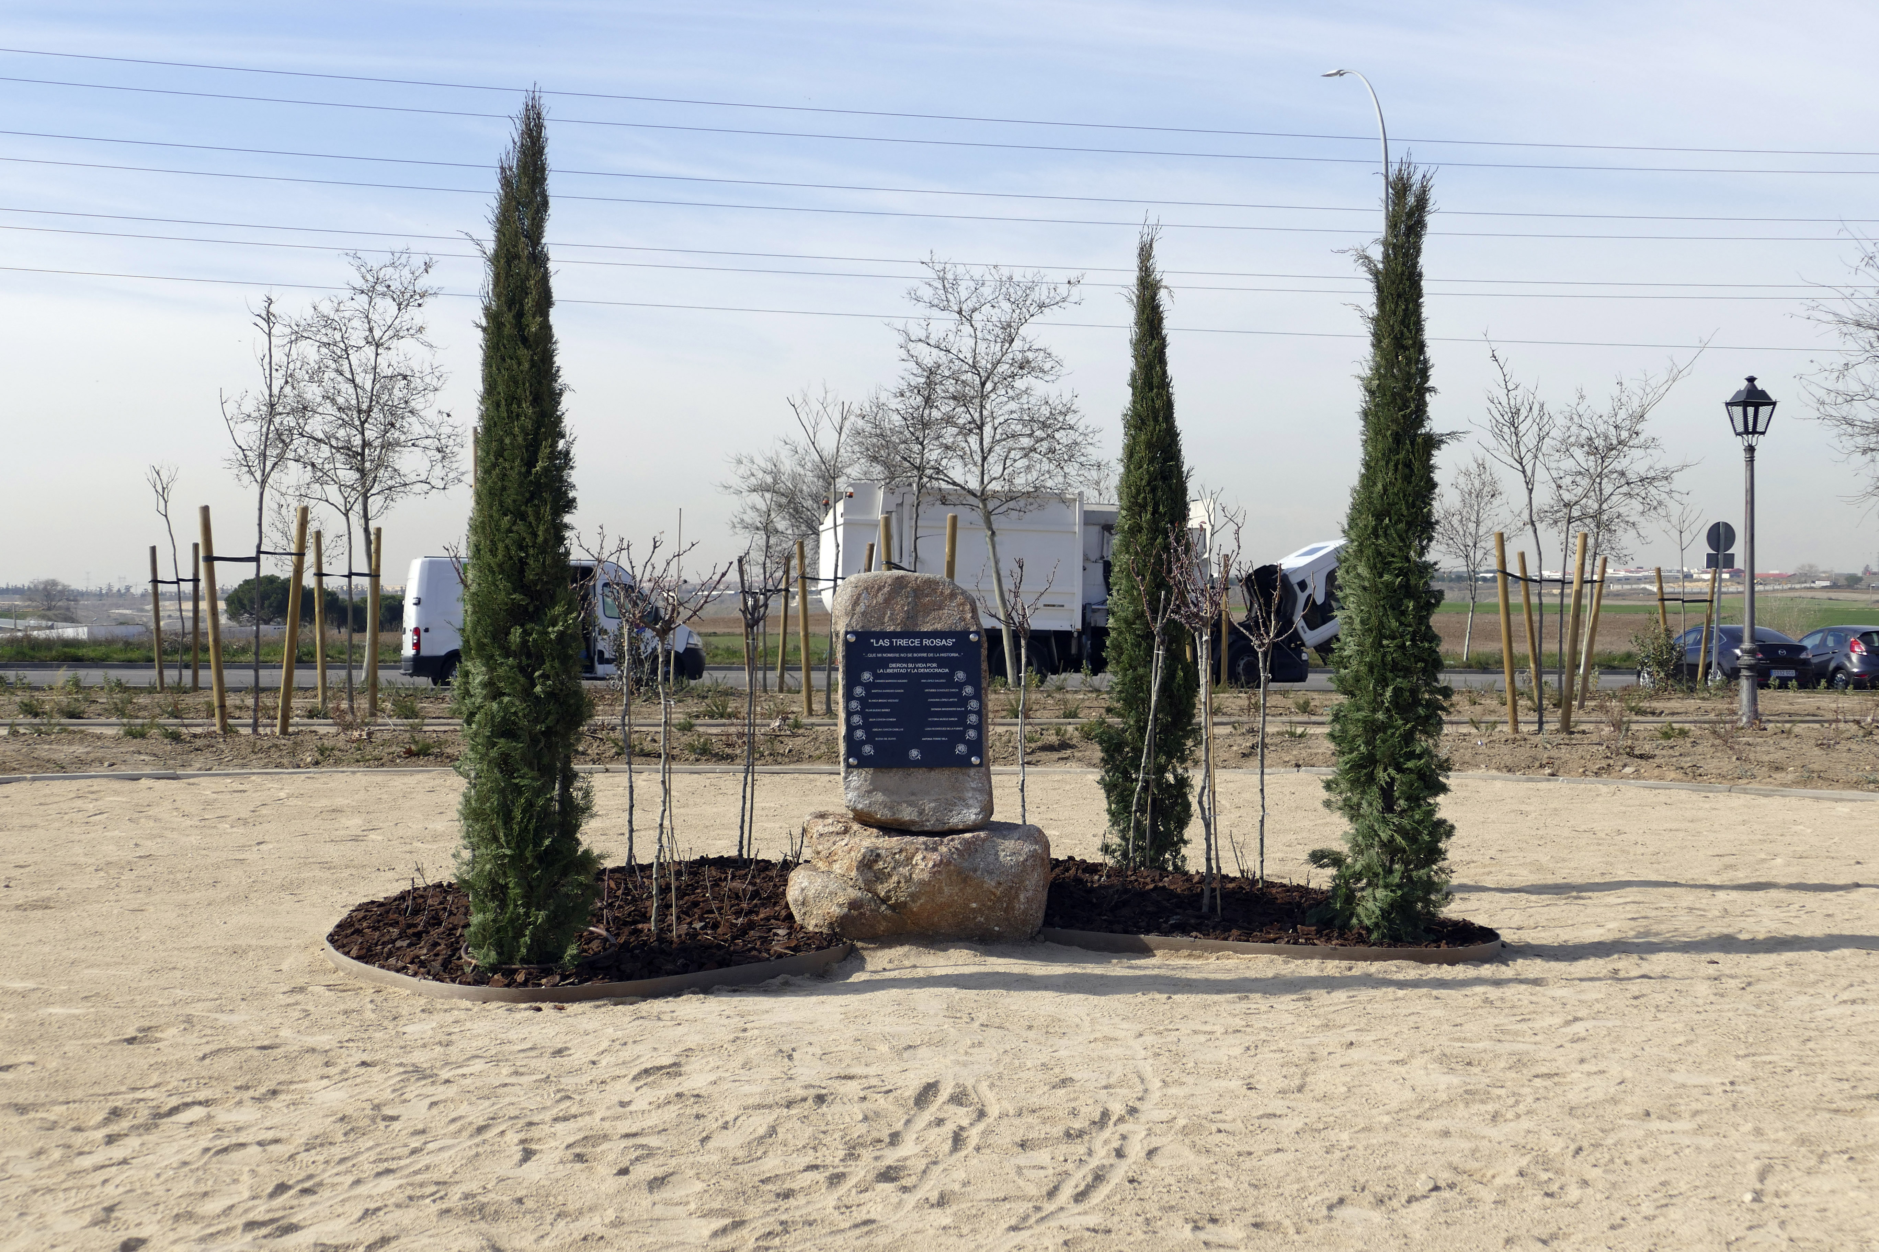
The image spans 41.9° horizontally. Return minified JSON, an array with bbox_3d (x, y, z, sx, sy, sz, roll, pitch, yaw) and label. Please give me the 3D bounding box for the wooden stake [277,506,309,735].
[{"bbox_3d":[-6.790,-0.057,25.783,0.104,2.411,0.104,5,1,0],"label":"wooden stake"}]

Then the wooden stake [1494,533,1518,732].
[{"bbox_3d":[6.008,0.079,25.976,0.088,2.123,0.088,-5,1,0],"label":"wooden stake"}]

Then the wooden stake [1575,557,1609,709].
[{"bbox_3d":[8.574,0.097,32.178,0.088,2.025,0.088,8,1,0],"label":"wooden stake"}]

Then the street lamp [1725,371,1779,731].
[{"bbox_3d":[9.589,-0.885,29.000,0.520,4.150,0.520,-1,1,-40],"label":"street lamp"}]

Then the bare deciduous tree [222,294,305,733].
[{"bbox_3d":[-7.165,-1.187,26.000,0.871,4.662,0.850,0,1,0],"label":"bare deciduous tree"}]

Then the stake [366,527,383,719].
[{"bbox_3d":[-7.096,-0.041,30.883,0.100,2.414,0.100,2,1,0],"label":"stake"}]

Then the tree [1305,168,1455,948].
[{"bbox_3d":[1.915,-0.322,10.650,0.610,3.386,0.600,0,1,0],"label":"tree"}]

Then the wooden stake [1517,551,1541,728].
[{"bbox_3d":[7.654,0.082,31.777,0.088,2.098,0.088,-7,1,0],"label":"wooden stake"}]

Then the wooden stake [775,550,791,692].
[{"bbox_3d":[-2.687,-0.044,42.483,0.100,2.381,0.100,3,1,0],"label":"wooden stake"}]

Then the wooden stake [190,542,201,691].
[{"bbox_3d":[-11.317,-0.145,37.300,0.090,2.255,0.090,0,1,0],"label":"wooden stake"}]

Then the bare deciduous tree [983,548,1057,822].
[{"bbox_3d":[0.430,0.431,13.182,0.410,1.620,0.400,0,1,0],"label":"bare deciduous tree"}]

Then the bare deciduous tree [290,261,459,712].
[{"bbox_3d":[-6.768,-1.709,29.238,2.120,5.524,2.000,0,1,0],"label":"bare deciduous tree"}]

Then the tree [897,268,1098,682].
[{"bbox_3d":[1.106,-2.726,44.000,3.607,7.666,3.400,0,1,0],"label":"tree"}]

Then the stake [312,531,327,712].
[{"bbox_3d":[-8.248,-0.068,32.683,0.102,2.408,0.102,-1,1,0],"label":"stake"}]

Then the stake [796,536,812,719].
[{"bbox_3d":[-1.710,0.028,30.900,0.088,2.240,0.088,-2,1,0],"label":"stake"}]

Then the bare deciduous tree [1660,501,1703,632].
[{"bbox_3d":[13.929,-0.633,46.000,0.798,3.470,0.800,0,1,0],"label":"bare deciduous tree"}]

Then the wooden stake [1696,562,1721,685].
[{"bbox_3d":[14.084,0.040,45.000,0.090,2.226,0.090,7,1,0],"label":"wooden stake"}]

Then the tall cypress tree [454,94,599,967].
[{"bbox_3d":[-1.682,-0.386,10.000,0.580,3.562,0.580,0,1,0],"label":"tall cypress tree"}]

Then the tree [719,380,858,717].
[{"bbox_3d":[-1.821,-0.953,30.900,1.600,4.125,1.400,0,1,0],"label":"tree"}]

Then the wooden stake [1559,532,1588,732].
[{"bbox_3d":[6.724,0.079,25.976,0.088,2.123,0.088,5,1,0],"label":"wooden stake"}]

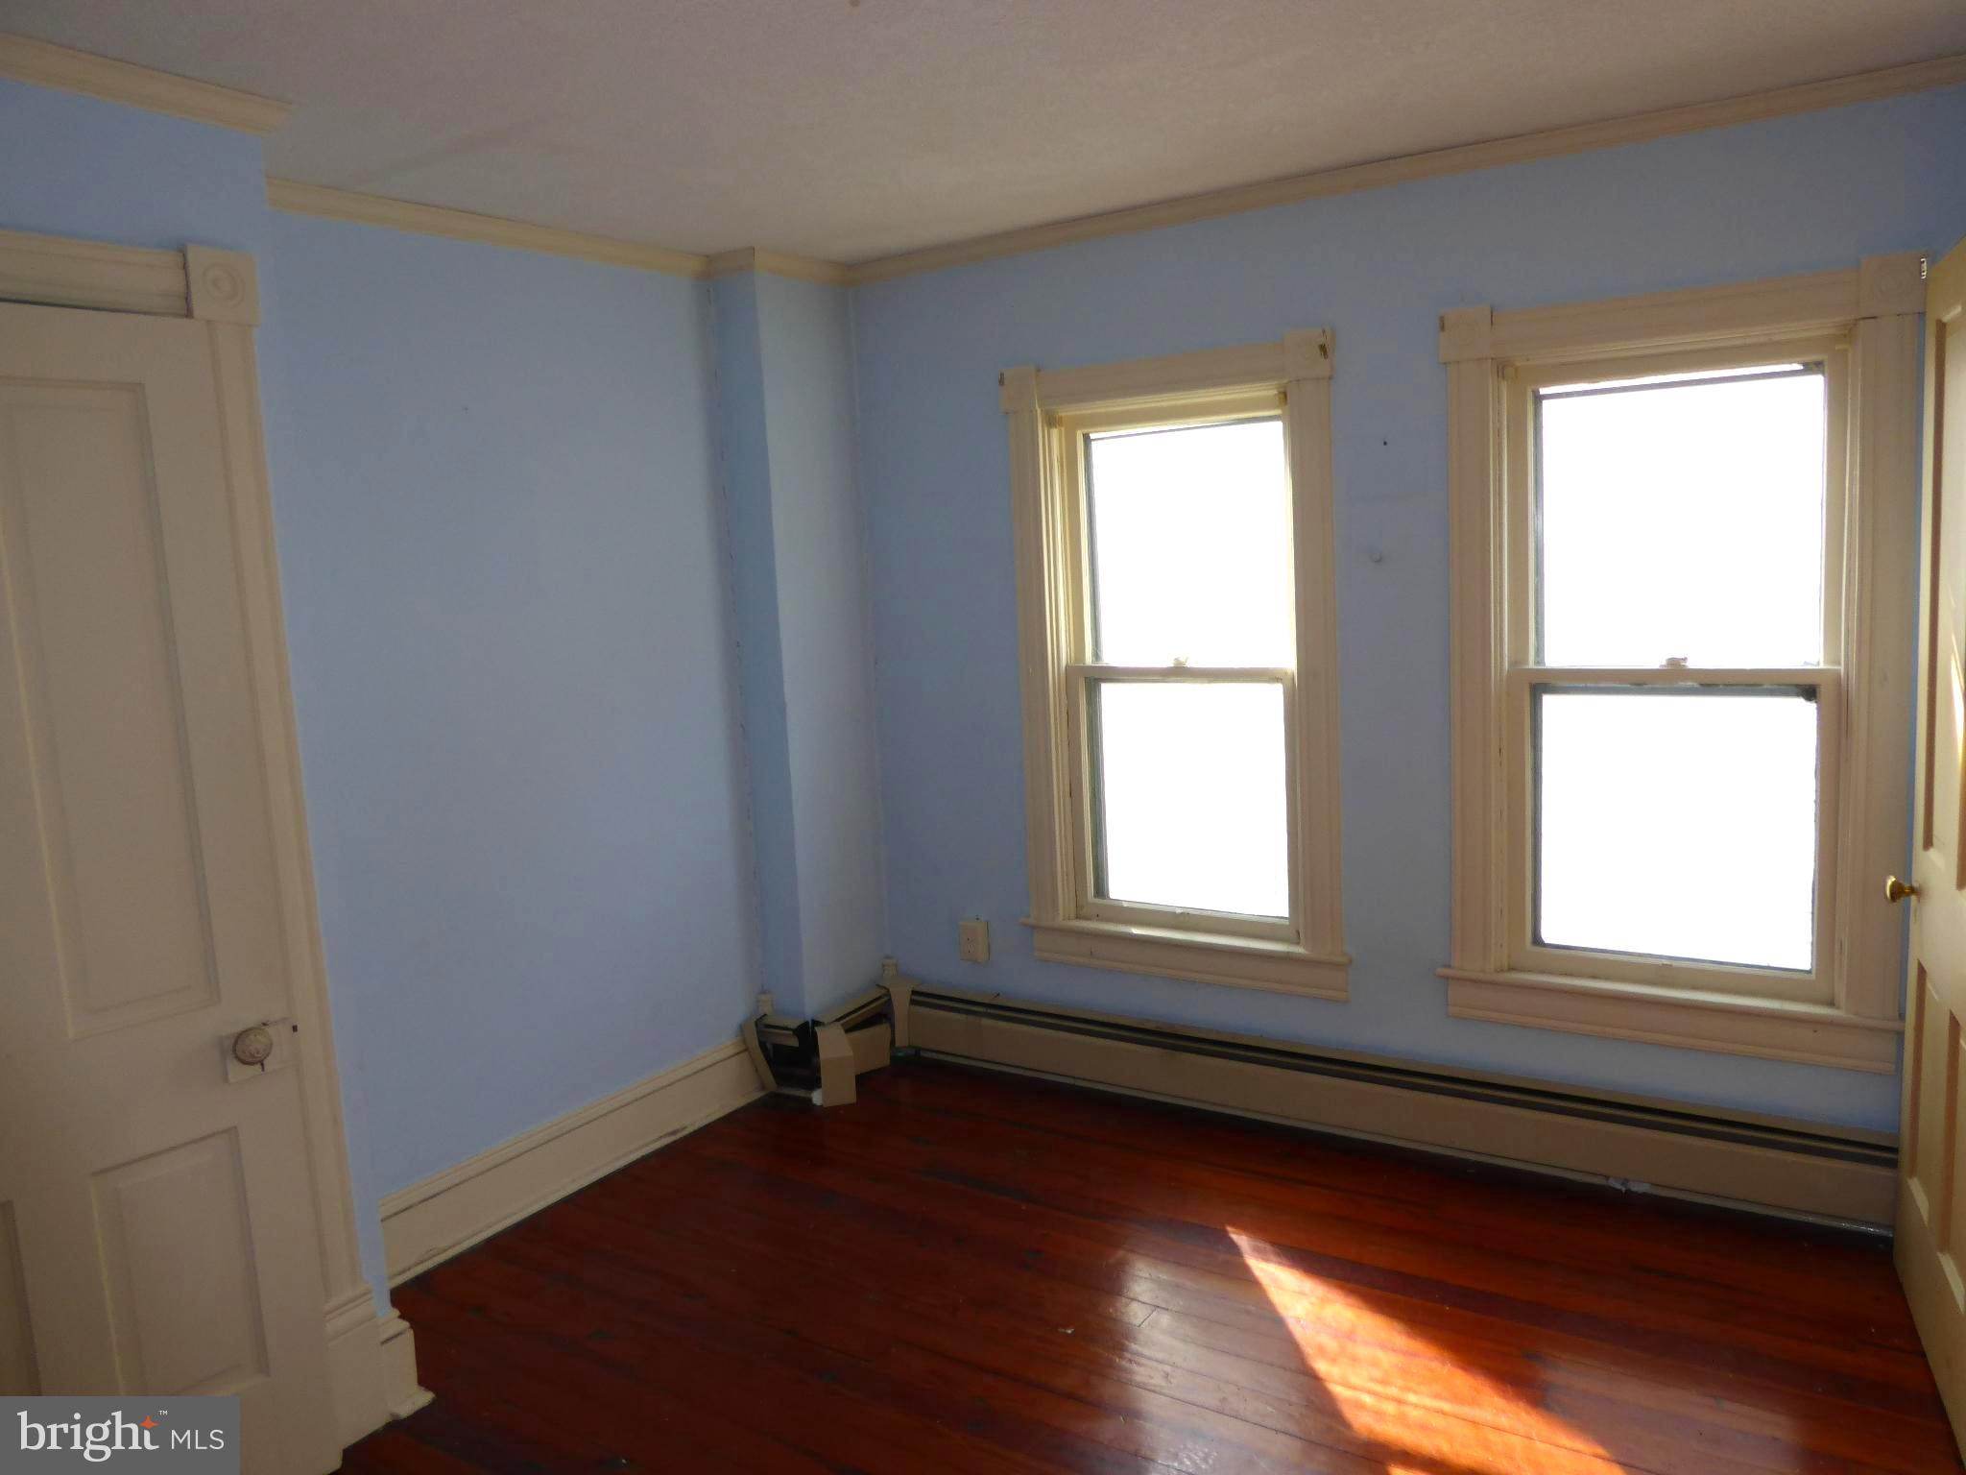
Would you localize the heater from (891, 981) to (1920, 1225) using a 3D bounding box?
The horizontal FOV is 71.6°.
[{"bbox_3d":[0.877,0.932,3.607,2.618,0.220,0.072,2,9,32],"label":"heater"}]

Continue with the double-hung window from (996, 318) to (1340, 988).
[{"bbox_3d":[0.519,-0.177,3.731,0.955,1.691,0.140,2,9,32],"label":"double-hung window"}]

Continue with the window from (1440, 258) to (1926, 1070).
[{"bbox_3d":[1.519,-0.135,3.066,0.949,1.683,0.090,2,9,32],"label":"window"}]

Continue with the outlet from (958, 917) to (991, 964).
[{"bbox_3d":[-0.030,0.628,4.168,0.084,0.119,0.026,2,9,32],"label":"outlet"}]

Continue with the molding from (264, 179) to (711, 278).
[{"bbox_3d":[-1.125,-1.180,3.197,0.042,0.051,1.363,2,11,32],"label":"molding"}]

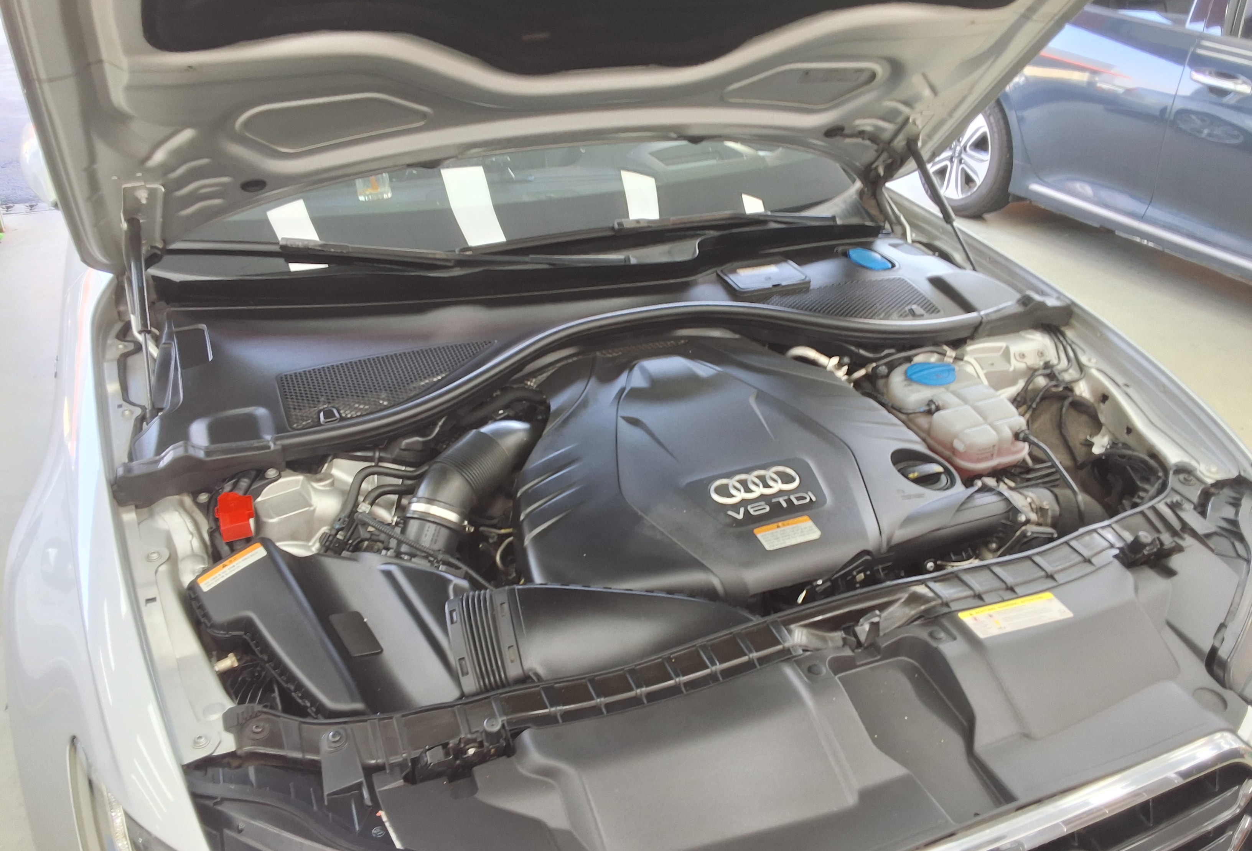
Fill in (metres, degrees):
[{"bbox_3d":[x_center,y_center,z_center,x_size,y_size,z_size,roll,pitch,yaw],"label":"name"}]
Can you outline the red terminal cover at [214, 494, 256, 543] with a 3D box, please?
[{"bbox_3d":[-0.477,0.115,1.234,0.045,0.034,0.059,-11,32,-20],"label":"red terminal cover"}]

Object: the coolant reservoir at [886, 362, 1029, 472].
[{"bbox_3d":[0.508,-0.005,1.598,0.152,0.148,0.219,-11,32,-20],"label":"coolant reservoir"}]

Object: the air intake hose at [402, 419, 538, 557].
[{"bbox_3d":[-0.205,0.089,1.331,0.203,0.162,0.153,-11,32,-20],"label":"air intake hose"}]

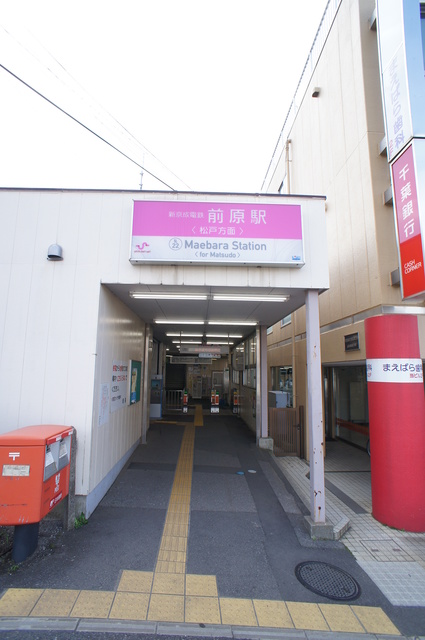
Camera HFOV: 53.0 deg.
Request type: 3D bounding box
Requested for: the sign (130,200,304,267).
[{"bbox_3d":[0.062,-1.131,5.699,2.260,0.820,0.240,1,-7,-2],"label":"sign"}]

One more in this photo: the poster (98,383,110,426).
[{"bbox_3d":[-1.579,1.242,6.240,0.020,0.600,0.520,1,-7,-2],"label":"poster"}]

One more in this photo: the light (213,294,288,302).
[{"bbox_3d":[0.569,-0.326,6.460,1.150,0.080,0.120,1,-7,-2],"label":"light"}]

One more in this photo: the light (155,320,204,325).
[{"bbox_3d":[-0.753,0.062,9.720,1.140,0.080,0.120,1,-7,-2],"label":"light"}]

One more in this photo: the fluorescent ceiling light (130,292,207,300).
[{"bbox_3d":[-0.663,-0.354,6.420,1.150,0.080,0.120,1,-7,-2],"label":"fluorescent ceiling light"}]

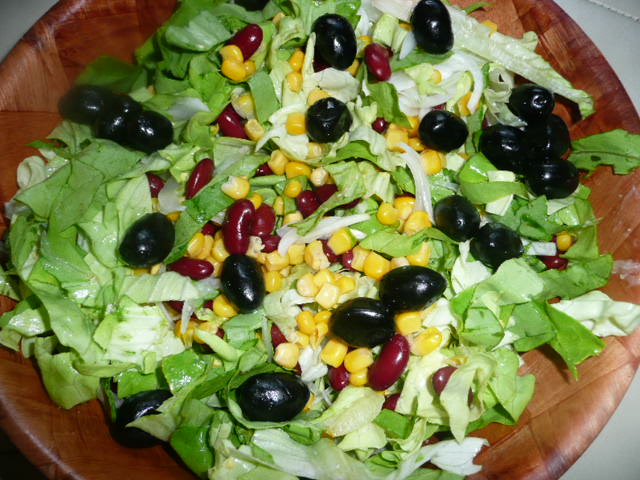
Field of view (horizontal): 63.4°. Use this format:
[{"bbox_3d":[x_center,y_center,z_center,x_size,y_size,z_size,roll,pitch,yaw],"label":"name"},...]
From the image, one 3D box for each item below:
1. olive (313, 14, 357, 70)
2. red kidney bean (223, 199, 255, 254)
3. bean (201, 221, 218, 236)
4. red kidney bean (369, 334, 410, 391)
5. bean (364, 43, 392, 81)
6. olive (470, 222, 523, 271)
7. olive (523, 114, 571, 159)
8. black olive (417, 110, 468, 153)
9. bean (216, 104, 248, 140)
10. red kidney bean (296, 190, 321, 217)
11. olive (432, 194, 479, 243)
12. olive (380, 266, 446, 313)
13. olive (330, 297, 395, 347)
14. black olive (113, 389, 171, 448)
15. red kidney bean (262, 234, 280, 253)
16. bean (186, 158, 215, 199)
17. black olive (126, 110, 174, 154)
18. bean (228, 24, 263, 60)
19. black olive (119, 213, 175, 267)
[{"bbox_3d":[0.006,-0.086,0.226,0.018,0.018,0.024,-14,110,7],"label":"olive"},{"bbox_3d":[-0.030,-0.005,0.194,0.011,0.009,0.021,7,71,0],"label":"red kidney bean"},{"bbox_3d":[-0.043,-0.004,0.203,0.017,0.009,0.010,11,71,2],"label":"bean"},{"bbox_3d":[0.025,0.043,0.183,0.010,0.010,0.021,29,74,9],"label":"red kidney bean"},{"bbox_3d":[0.026,-0.080,0.233,0.011,0.009,0.018,-14,71,-5],"label":"bean"},{"bbox_3d":[0.069,0.003,0.204,0.018,0.018,0.022,-42,41,-14],"label":"olive"},{"bbox_3d":[0.095,-0.043,0.216,0.018,0.018,0.022,-23,40,-8],"label":"olive"},{"bbox_3d":[0.051,-0.044,0.212,0.021,0.017,0.017,16,72,5],"label":"black olive"},{"bbox_3d":[-0.037,-0.049,0.214,0.010,0.009,0.020,-35,75,-11],"label":"bean"},{"bbox_3d":[-0.004,-0.014,0.203,0.010,0.009,0.017,-42,78,-14],"label":"red kidney bean"},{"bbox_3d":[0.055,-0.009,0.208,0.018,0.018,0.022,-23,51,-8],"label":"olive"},{"bbox_3d":[0.036,0.019,0.199,0.025,0.018,0.018,-9,71,-4],"label":"olive"},{"bbox_3d":[0.015,0.030,0.188,0.023,0.018,0.018,8,72,2],"label":"olive"},{"bbox_3d":[-0.063,0.063,0.183,0.024,0.017,0.017,-27,82,-25],"label":"black olive"},{"bbox_3d":[-0.018,0.001,0.201,0.015,0.008,0.009,-36,75,-11],"label":"red kidney bean"},{"bbox_3d":[-0.048,-0.024,0.205,0.009,0.008,0.018,25,73,8],"label":"bean"},{"bbox_3d":[-0.071,-0.045,0.217,0.022,0.018,0.018,17,71,20],"label":"black olive"},{"bbox_3d":[-0.034,-0.090,0.236,0.011,0.009,0.020,34,73,11],"label":"bean"},{"bbox_3d":[-0.066,0.000,0.197,0.018,0.018,0.023,42,76,12],"label":"black olive"}]

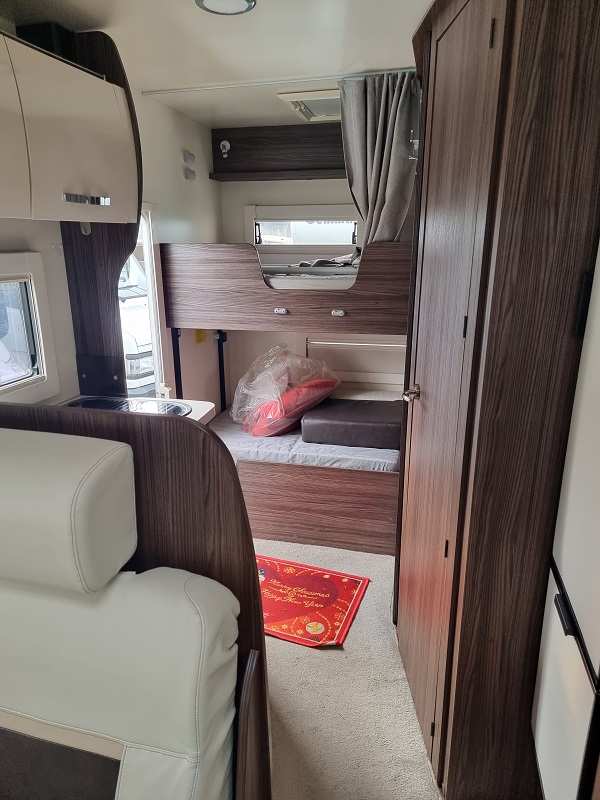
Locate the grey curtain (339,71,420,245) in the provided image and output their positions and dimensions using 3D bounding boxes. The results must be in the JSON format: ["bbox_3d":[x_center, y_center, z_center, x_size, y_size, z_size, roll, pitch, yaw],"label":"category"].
[{"bbox_3d":[0.308,-0.904,2.191,0.310,0.660,0.130,4,17,13],"label":"grey curtain"}]

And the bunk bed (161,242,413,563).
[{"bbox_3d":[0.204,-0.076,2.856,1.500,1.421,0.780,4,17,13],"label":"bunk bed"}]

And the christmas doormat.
[{"bbox_3d":[-0.126,0.807,2.360,0.740,0.015,0.480,6,18,21],"label":"christmas doormat"}]

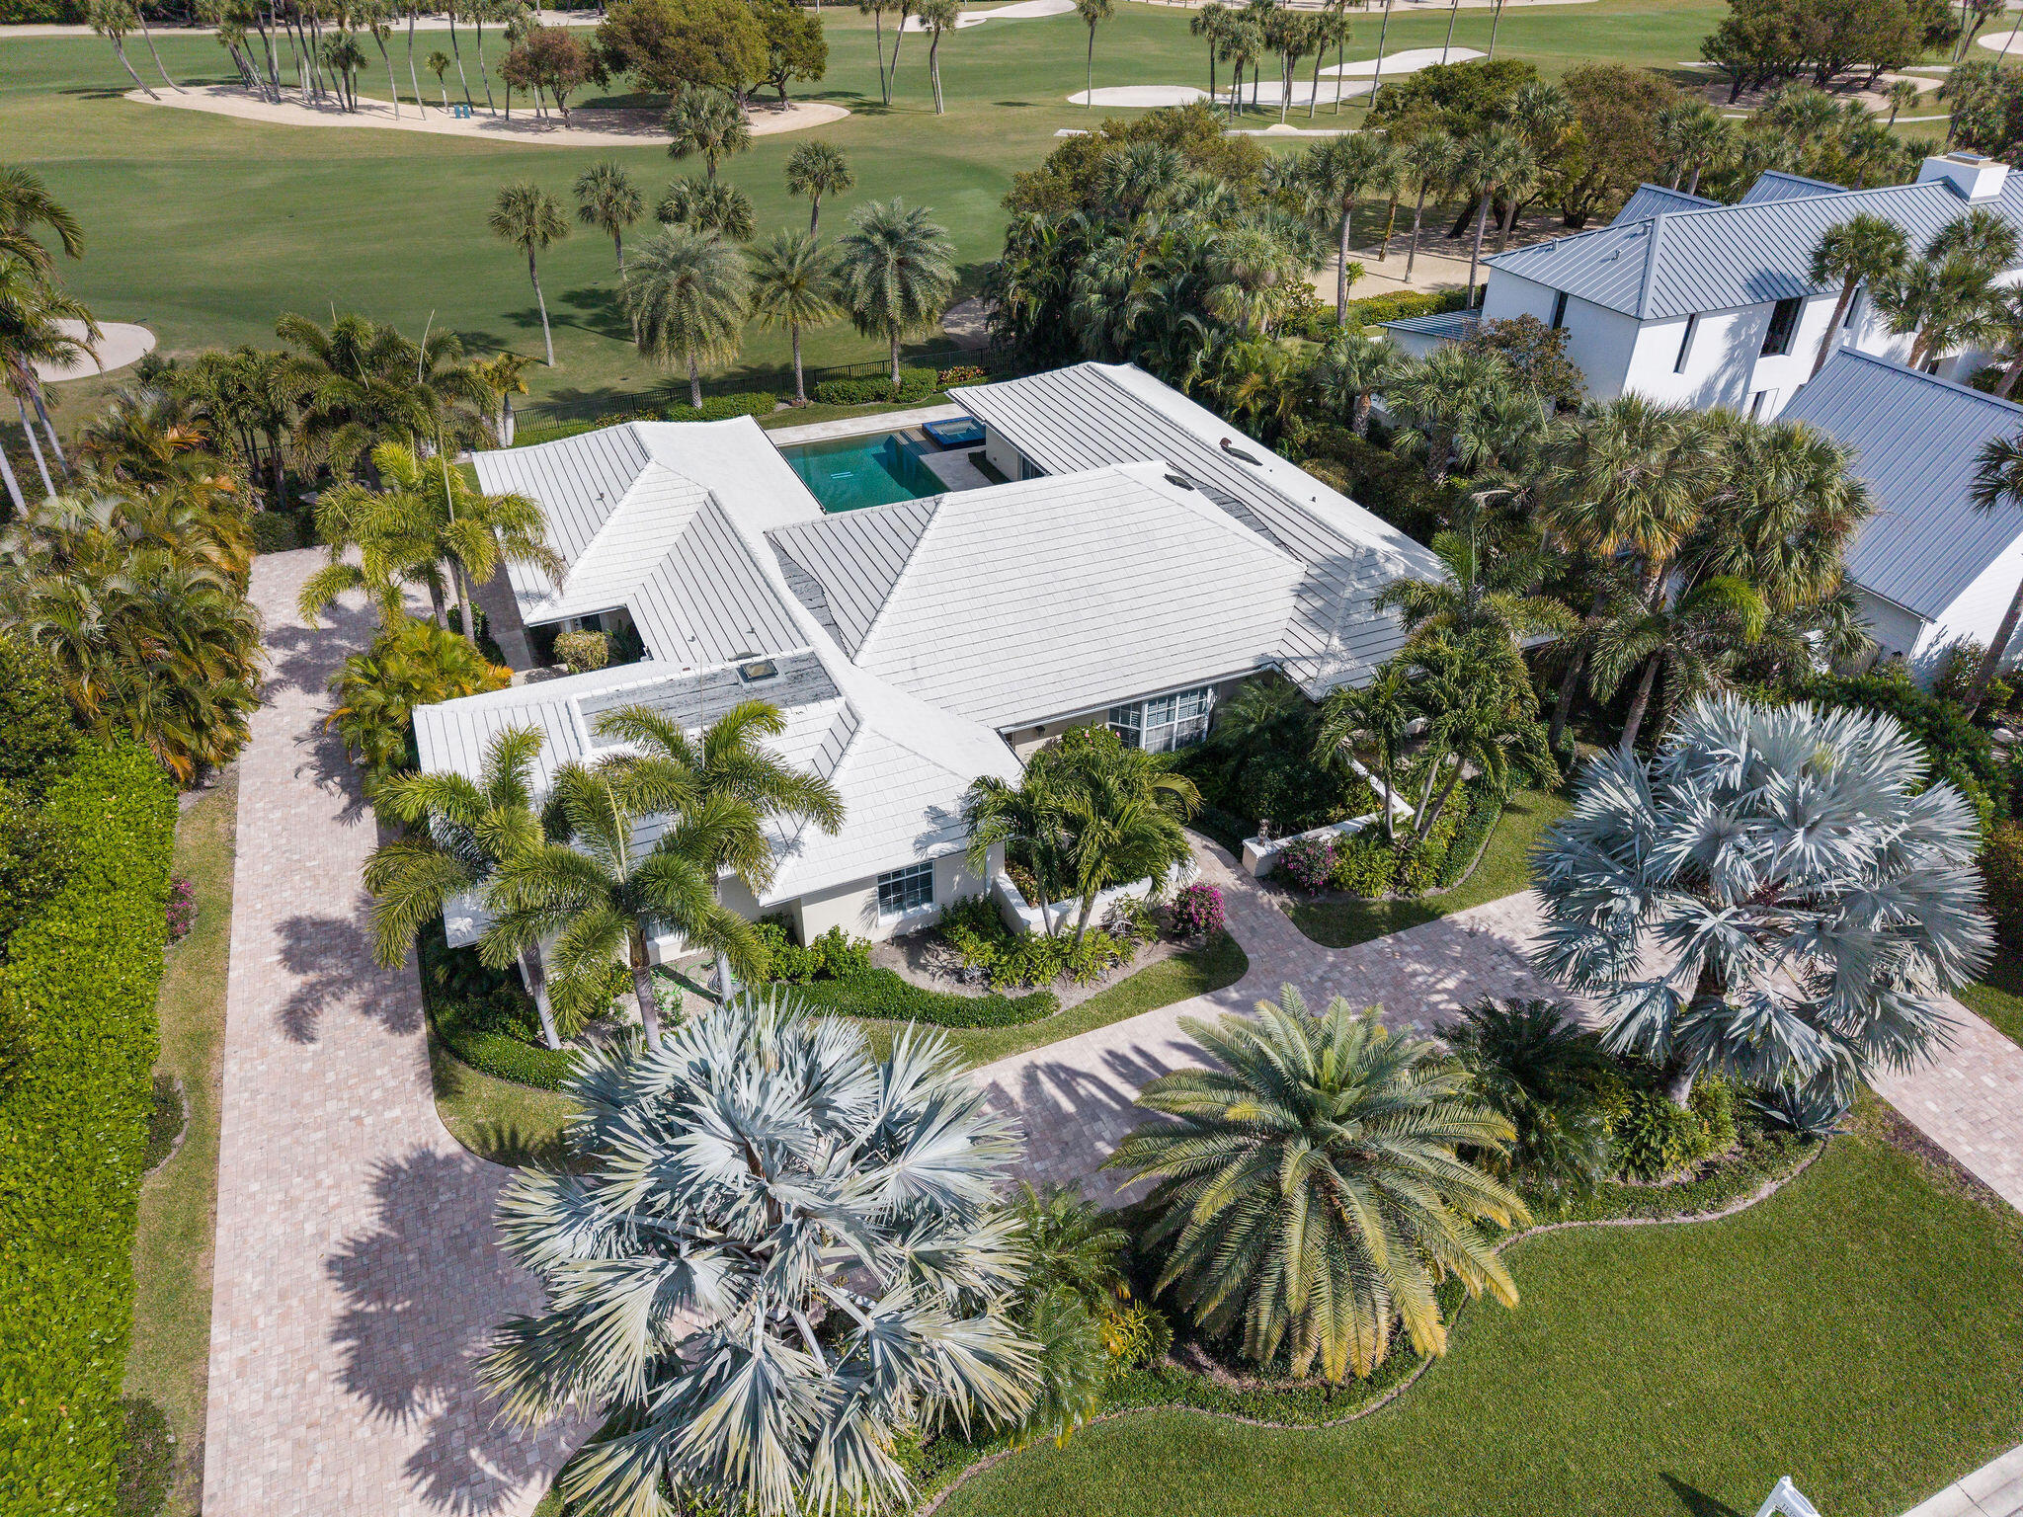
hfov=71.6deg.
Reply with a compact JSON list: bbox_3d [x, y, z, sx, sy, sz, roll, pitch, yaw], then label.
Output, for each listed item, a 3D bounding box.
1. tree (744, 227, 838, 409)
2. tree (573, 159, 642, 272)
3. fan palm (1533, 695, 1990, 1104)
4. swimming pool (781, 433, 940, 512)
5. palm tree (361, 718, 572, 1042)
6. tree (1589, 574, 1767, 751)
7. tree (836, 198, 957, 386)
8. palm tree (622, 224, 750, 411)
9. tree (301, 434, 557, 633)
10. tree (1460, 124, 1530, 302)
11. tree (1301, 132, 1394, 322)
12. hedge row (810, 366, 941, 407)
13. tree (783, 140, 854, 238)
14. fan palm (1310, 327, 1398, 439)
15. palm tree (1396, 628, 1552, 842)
[{"bbox_3d":[-9.056,-18.464,58.637,3.940,7.170,3.940,-14,36,-19],"label":"tree"},{"bbox_3d":[-18.137,-23.350,65.106,3.230,8.180,3.230,-14,36,-19],"label":"tree"},{"bbox_3d":[13.058,3.094,25.140,7.070,8.380,7.070,-14,36,-19],"label":"fan palm"},{"bbox_3d":[-5.766,-10.183,53.577,5.620,1.200,9.150,-14,36,-19],"label":"swimming pool"},{"bbox_3d":[-9.551,2.832,26.535,4.040,7.470,4.040,-14,36,-19],"label":"palm tree"},{"bbox_3d":[16.002,-1.876,34.998,4.140,5.650,4.140,-14,36,-19],"label":"tree"},{"bbox_3d":[-5.057,-19.958,60.292,5.250,7.770,5.250,0,34,0],"label":"tree"},{"bbox_3d":[-13.393,-18.018,57.823,5.150,7.370,5.150,-14,36,-19],"label":"palm tree"},{"bbox_3d":[-16.246,-5.779,39.617,6.720,6.360,6.000,-13,35,-20],"label":"tree"},{"bbox_3d":[23.177,-26.178,68.872,3.380,8.720,3.380,10,34,15],"label":"tree"},{"bbox_3d":[15.739,-25.224,67.258,4.190,8.860,4.190,7,34,11],"label":"tree"},{"bbox_3d":[-5.623,-15.781,59.934,5.300,0.960,1.300,-13,35,-19],"label":"hedge row"},{"bbox_3d":[-9.523,-26.492,69.914,3.330,7.980,3.330,-14,36,-19],"label":"tree"},{"bbox_3d":[13.401,-14.761,55.373,3.380,4.300,3.380,8,34,12],"label":"fan palm"},{"bbox_3d":[10.384,-0.311,32.148,3.340,5.450,3.340,11,35,17],"label":"palm tree"}]

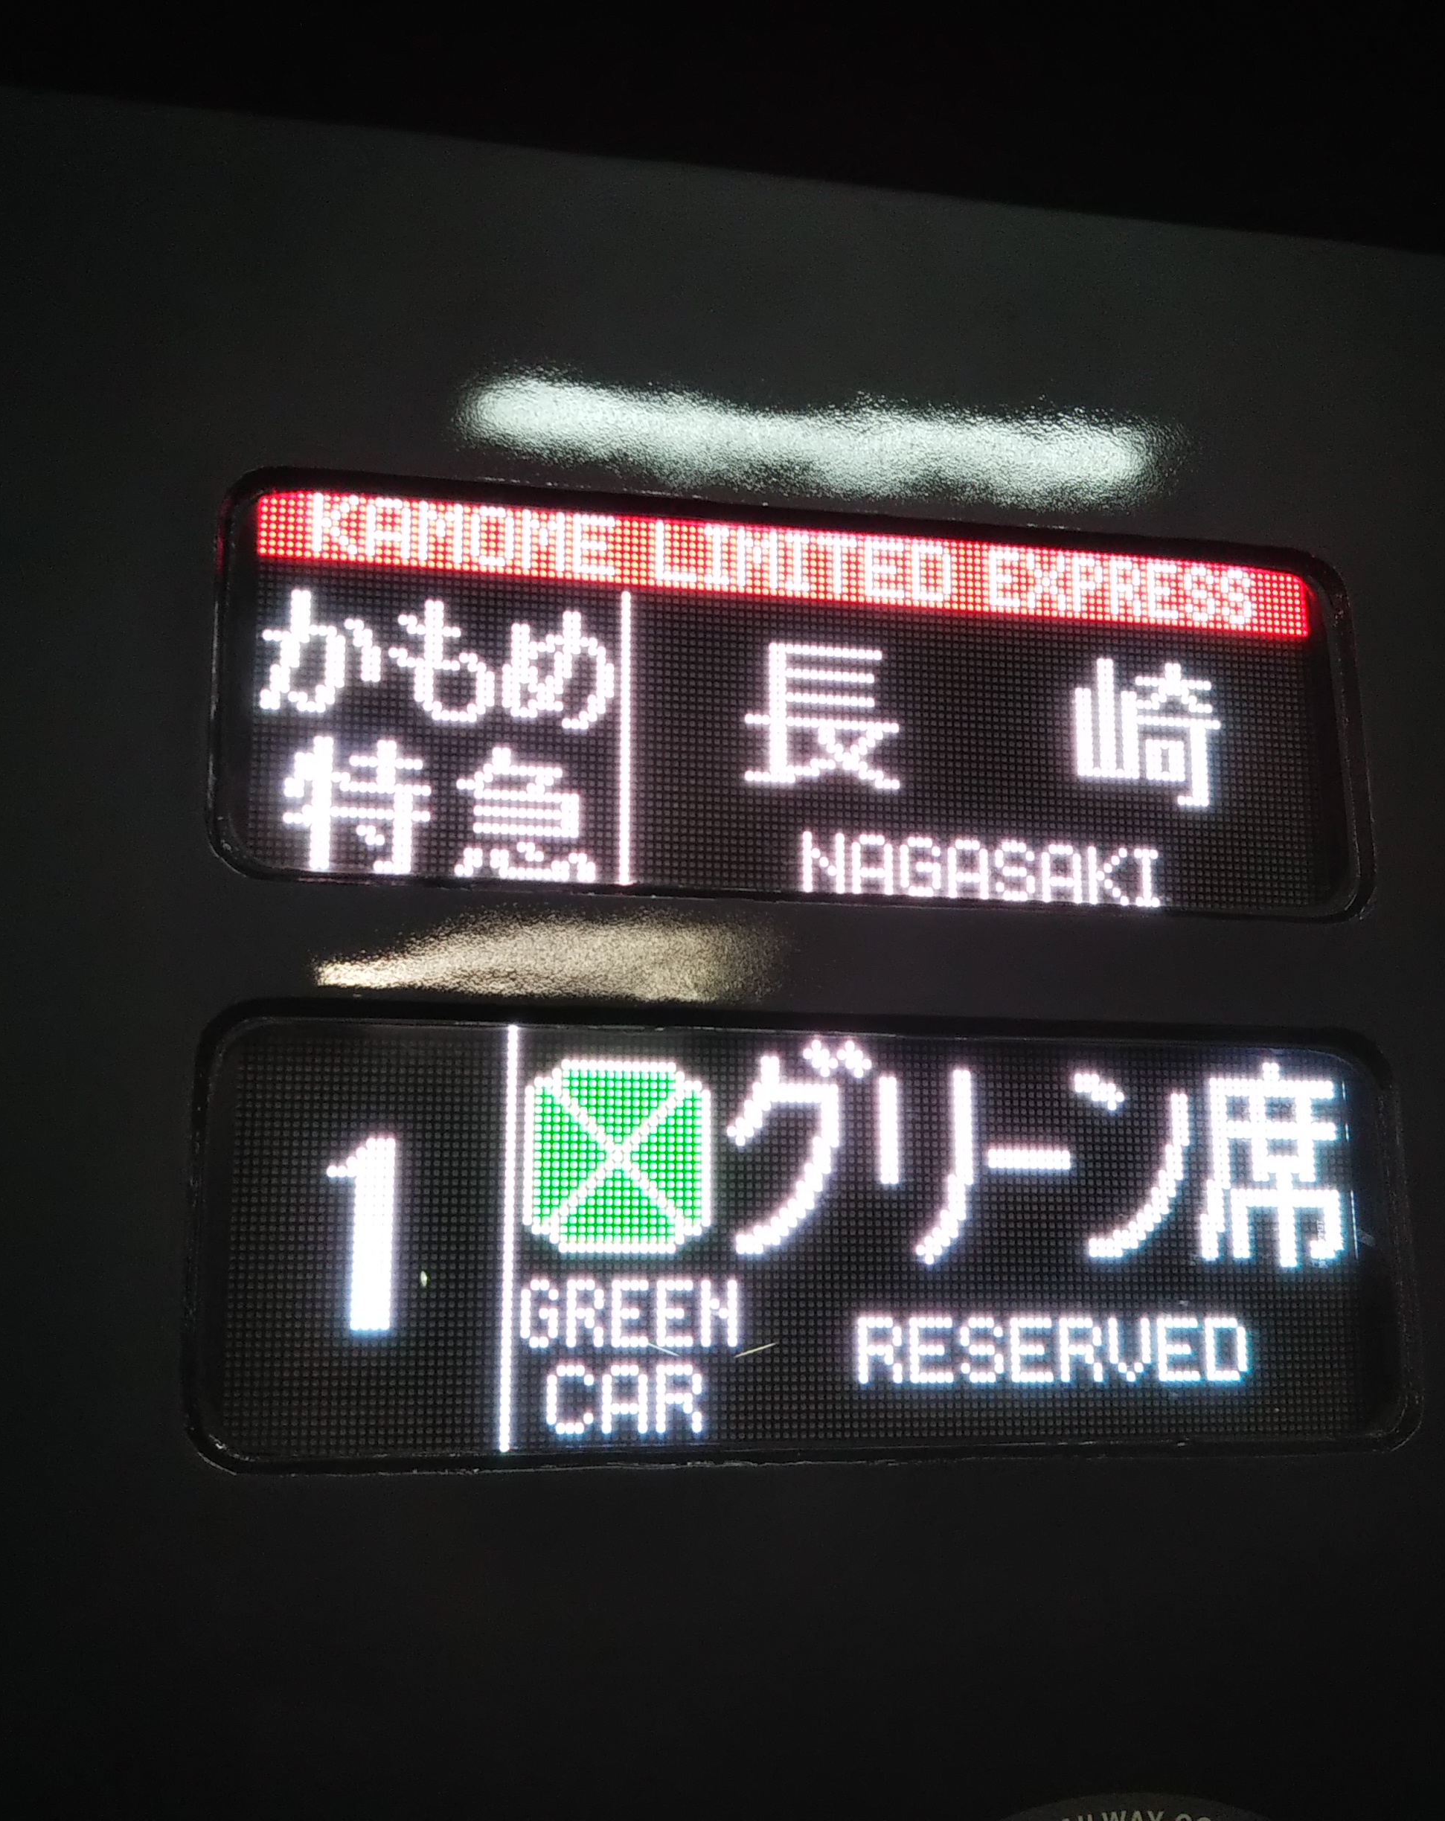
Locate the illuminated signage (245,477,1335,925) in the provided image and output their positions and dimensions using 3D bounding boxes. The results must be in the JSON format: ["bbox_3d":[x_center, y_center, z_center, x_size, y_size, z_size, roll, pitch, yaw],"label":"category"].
[{"bbox_3d":[0.046,-0.096,1.034,0.576,0.197,0.050,2,-11,-13],"label":"illuminated signage"}]

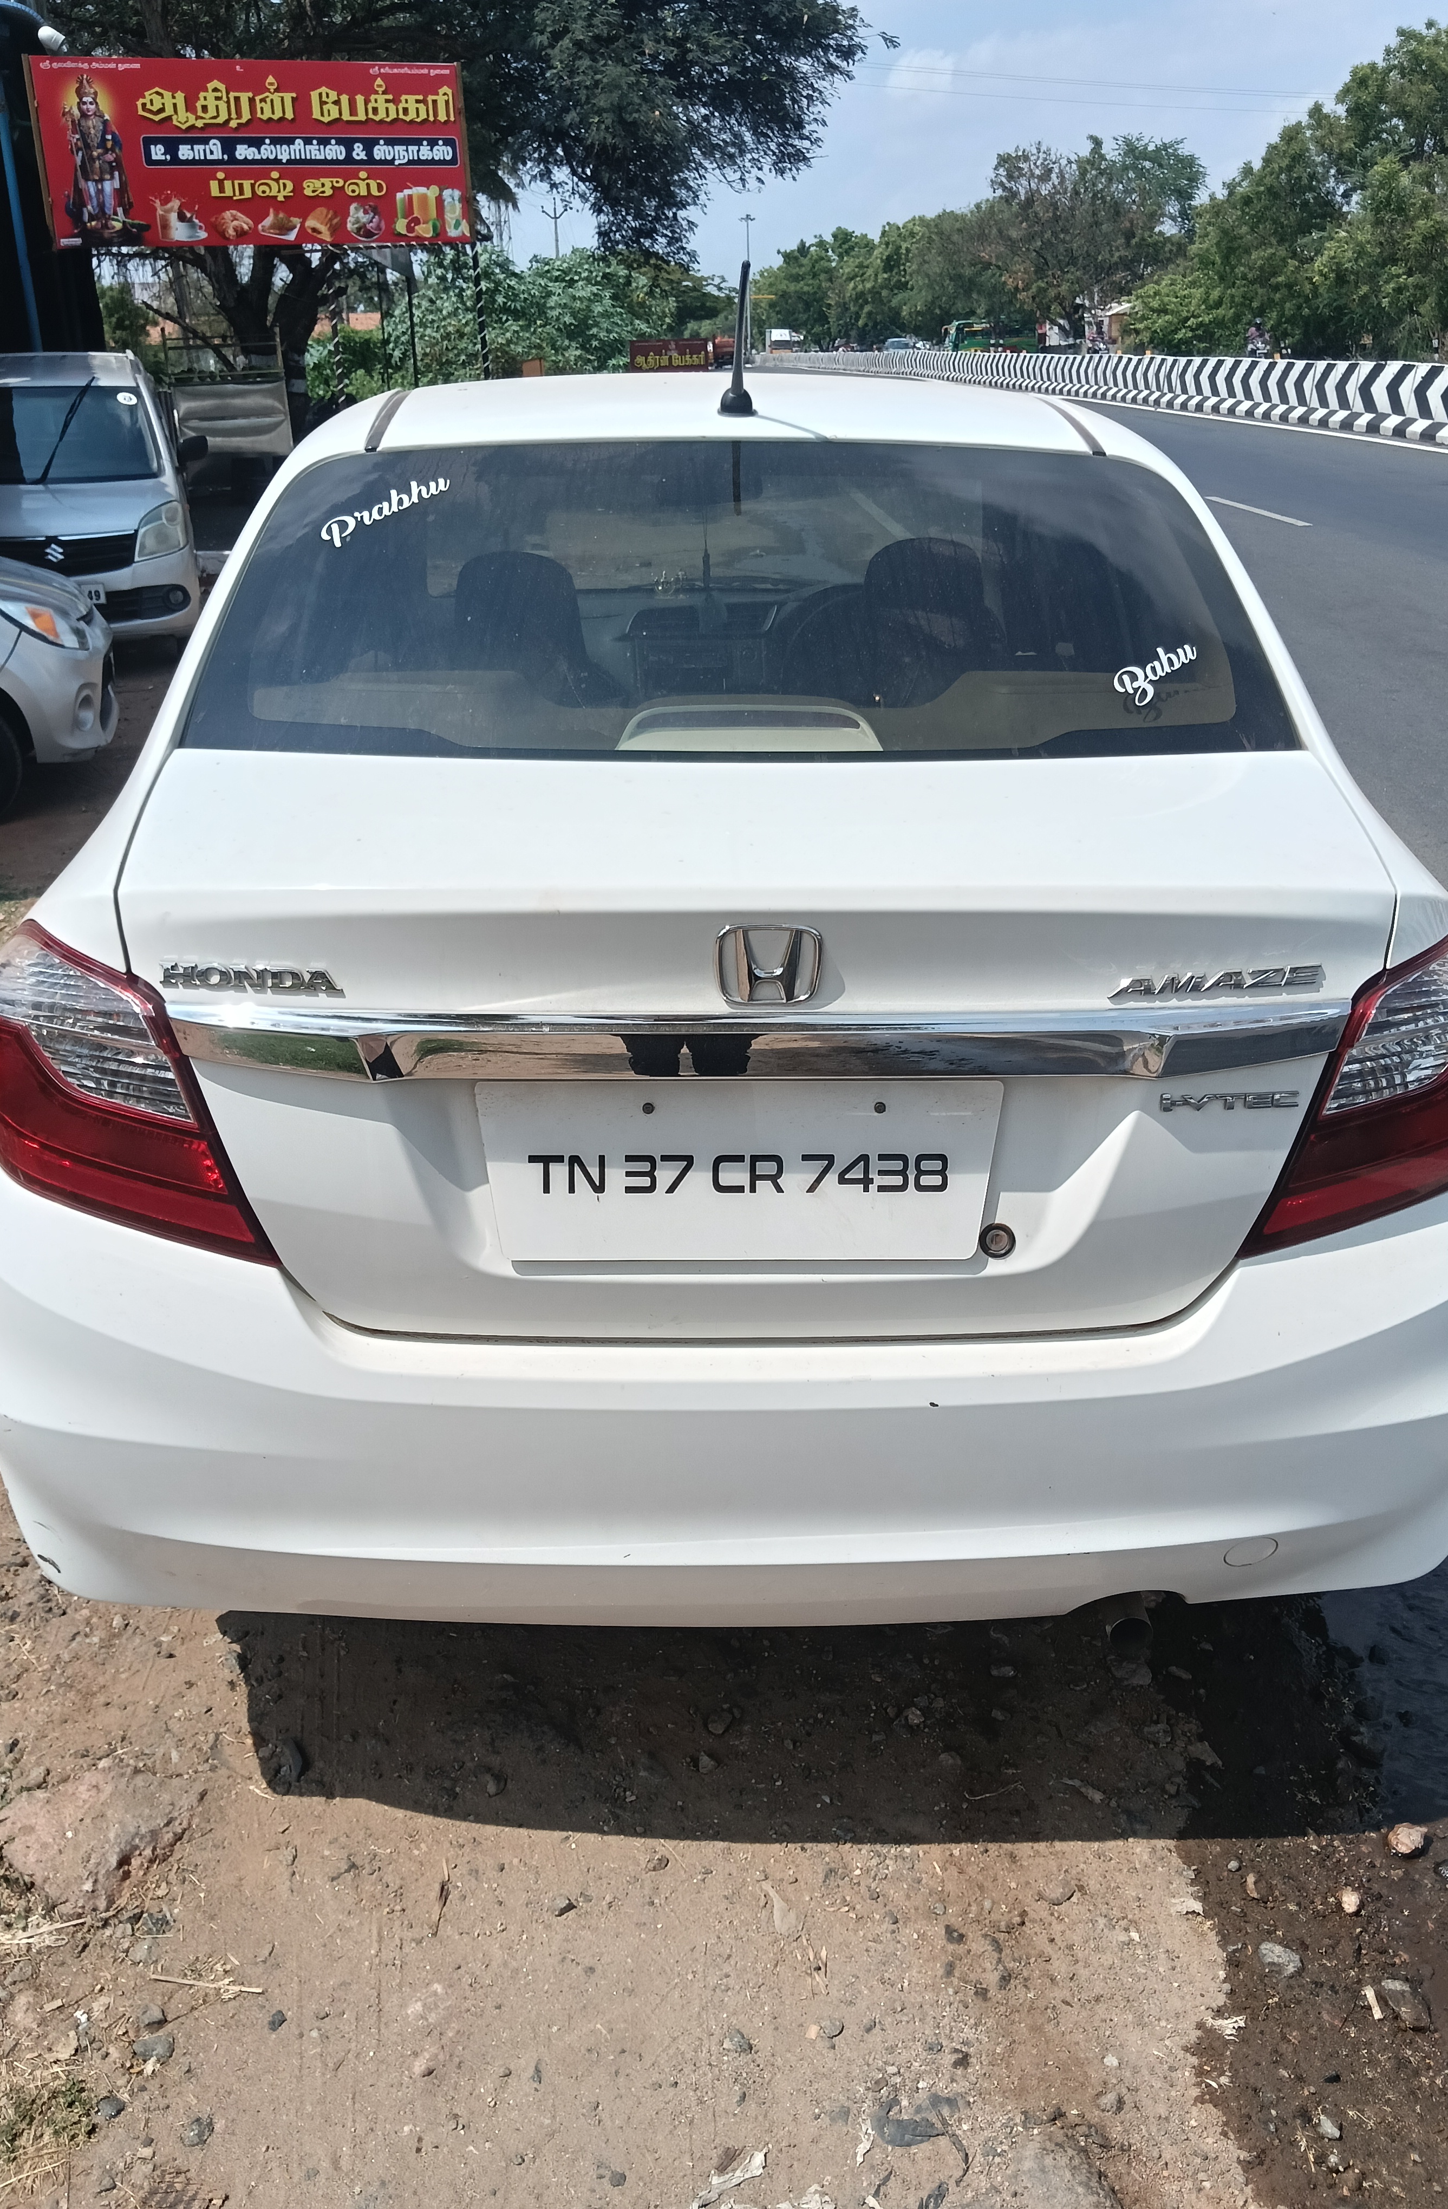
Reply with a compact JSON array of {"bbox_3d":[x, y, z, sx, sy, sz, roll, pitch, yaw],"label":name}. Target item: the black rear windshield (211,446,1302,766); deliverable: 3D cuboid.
[{"bbox_3d":[0.026,-0.632,2.099,1.220,0.120,0.680,0,48,-1],"label":"black rear windshield"}]

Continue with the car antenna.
[{"bbox_3d":[0.019,-1.065,2.416,0.055,0.200,0.160,0,24,-1],"label":"car antenna"}]

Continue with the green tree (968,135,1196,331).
[{"bbox_3d":[16.781,-40.525,80.486,10.300,9.200,9.000,4,24,9],"label":"green tree"}]

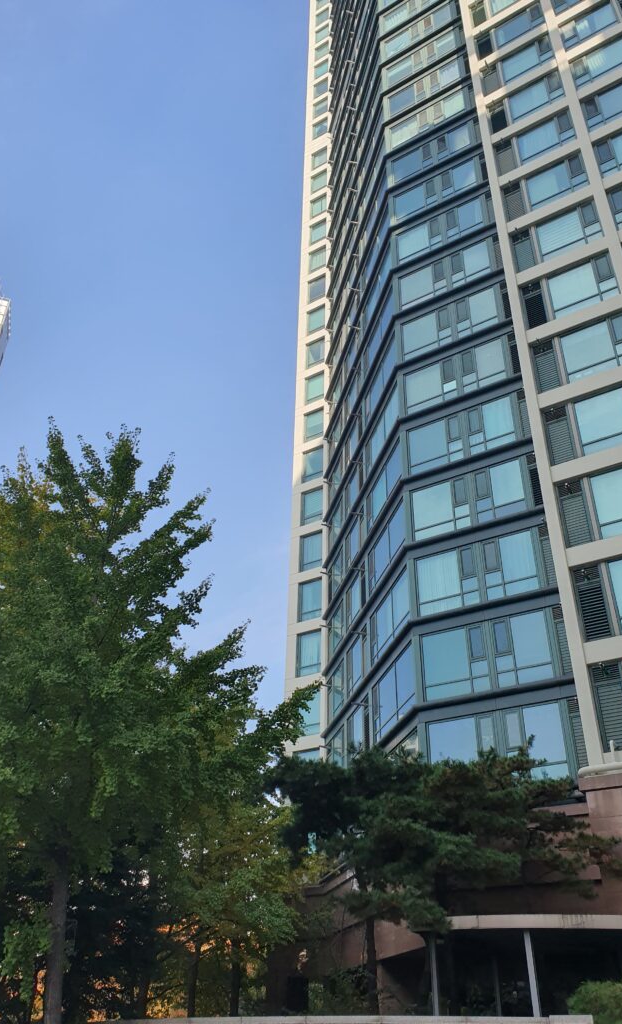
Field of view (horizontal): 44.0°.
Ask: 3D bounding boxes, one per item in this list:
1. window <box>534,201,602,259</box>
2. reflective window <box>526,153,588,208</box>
[{"bbox_3d":[9.991,-10.789,29.818,2.333,2.165,0.200,-18,-37,27],"label":"window"},{"bbox_3d":[10.053,-13.369,31.444,2.333,2.165,0.200,-18,-37,27],"label":"reflective window"}]

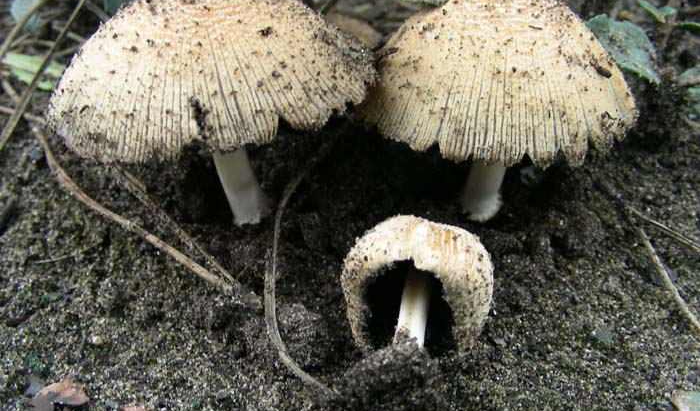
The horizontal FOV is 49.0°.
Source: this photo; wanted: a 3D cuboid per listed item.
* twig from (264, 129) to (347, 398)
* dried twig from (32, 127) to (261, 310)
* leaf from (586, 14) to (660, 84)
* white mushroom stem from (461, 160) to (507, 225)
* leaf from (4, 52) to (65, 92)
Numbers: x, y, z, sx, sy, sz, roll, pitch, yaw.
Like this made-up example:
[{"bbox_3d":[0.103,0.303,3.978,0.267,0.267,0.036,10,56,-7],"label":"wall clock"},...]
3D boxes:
[{"bbox_3d":[-0.009,0.006,0.173,0.016,0.010,0.105,0,30,0],"label":"twig"},{"bbox_3d":[-0.055,-0.001,0.187,0.014,0.008,0.113,-24,38,-35],"label":"dried twig"},{"bbox_3d":[0.069,-0.040,0.198,0.020,0.005,0.021,-17,63,10],"label":"leaf"},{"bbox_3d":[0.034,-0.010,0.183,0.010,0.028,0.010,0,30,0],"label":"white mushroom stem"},{"bbox_3d":[-0.108,-0.046,0.262,0.021,0.004,0.014,11,46,11],"label":"leaf"}]

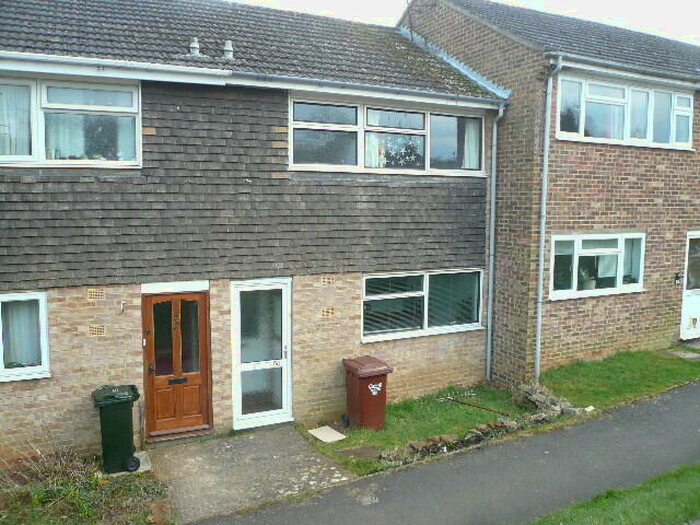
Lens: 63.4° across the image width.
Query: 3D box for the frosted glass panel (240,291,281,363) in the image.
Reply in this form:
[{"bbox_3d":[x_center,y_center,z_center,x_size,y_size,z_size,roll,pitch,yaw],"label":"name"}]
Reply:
[{"bbox_3d":[-1.255,0.906,8.051,0.600,1.030,0.030,-3,8,-26],"label":"frosted glass panel"}]

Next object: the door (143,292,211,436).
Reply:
[{"bbox_3d":[-2.459,1.453,8.140,0.903,2.054,0.080,-2,7,-22],"label":"door"}]

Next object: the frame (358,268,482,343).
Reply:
[{"bbox_3d":[1.245,0.679,9.225,2.310,1.030,0.100,-3,8,-26],"label":"frame"}]

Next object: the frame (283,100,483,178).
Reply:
[{"bbox_3d":[0.702,-1.852,8.622,3.430,0.990,0.100,-3,8,-26],"label":"frame"}]

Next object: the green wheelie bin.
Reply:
[{"bbox_3d":[-2.882,2.007,6.997,0.550,1.020,0.470,-3,8,-26],"label":"green wheelie bin"}]

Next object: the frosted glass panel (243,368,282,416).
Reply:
[{"bbox_3d":[-1.263,1.855,8.164,0.600,0.640,0.030,-3,8,-26],"label":"frosted glass panel"}]

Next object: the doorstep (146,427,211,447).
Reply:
[{"bbox_3d":[-2.300,2.367,7.655,0.870,0.120,0.160,-3,8,-26],"label":"doorstep"}]

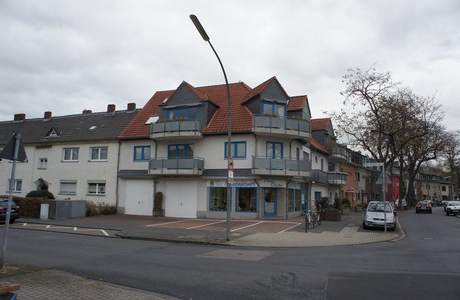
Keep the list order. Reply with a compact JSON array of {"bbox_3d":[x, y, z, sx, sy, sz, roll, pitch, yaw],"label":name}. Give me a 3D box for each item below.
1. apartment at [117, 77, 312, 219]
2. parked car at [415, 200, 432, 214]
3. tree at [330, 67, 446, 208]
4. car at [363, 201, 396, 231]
[{"bbox_3d":[-0.765,-0.161,32.777,15.600,12.200,12.000,-2,-8,22],"label":"apartment"},{"bbox_3d":[24.509,7.222,43.566,1.750,1.450,4.350,-3,-8,28],"label":"parked car"},{"bbox_3d":[21.395,-1.231,47.007,14.000,18.800,14.000,-2,-8,25],"label":"tree"},{"bbox_3d":[8.995,3.944,20.908,1.700,1.540,4.000,-2,-8,22],"label":"car"}]

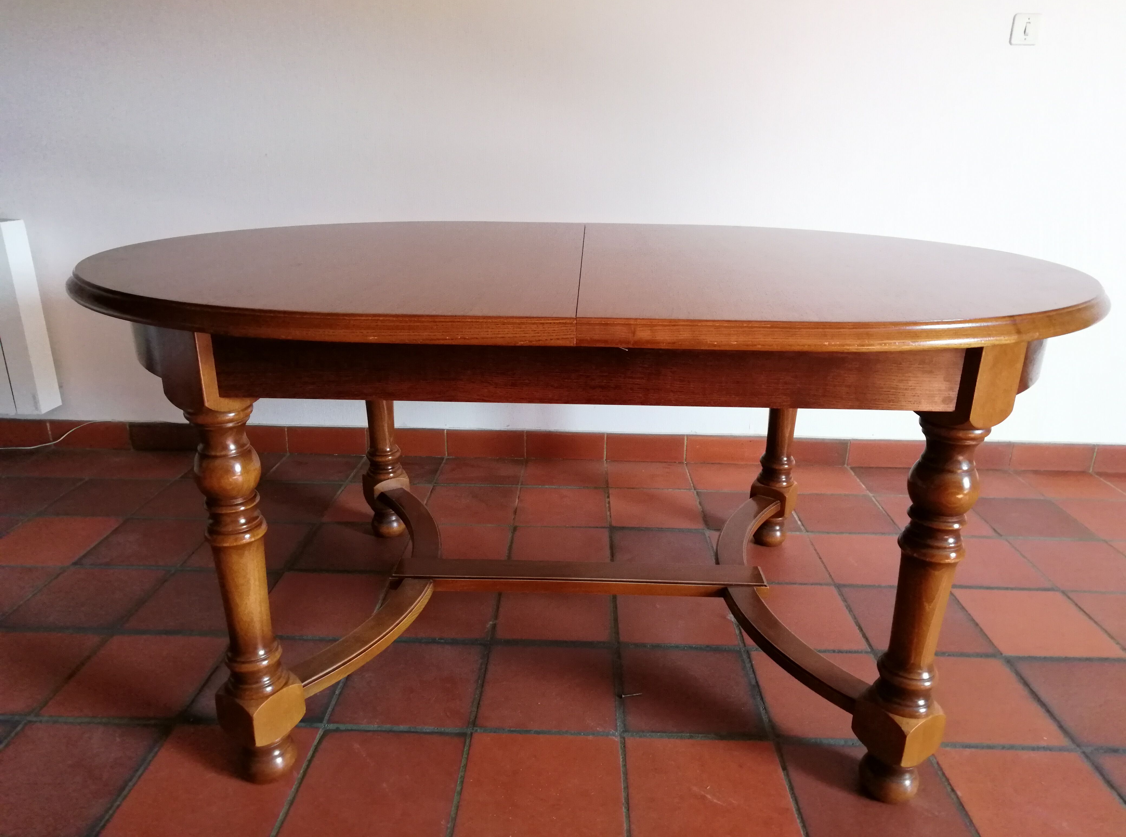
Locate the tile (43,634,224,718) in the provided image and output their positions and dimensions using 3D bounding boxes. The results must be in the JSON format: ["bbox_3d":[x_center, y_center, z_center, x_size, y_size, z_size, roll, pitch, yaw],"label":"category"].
[{"bbox_3d":[-0.798,0.492,1.490,0.245,0.015,0.240,1,19,1],"label":"tile"}]

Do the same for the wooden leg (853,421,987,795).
[{"bbox_3d":[0.505,0.282,1.107,0.103,0.622,0.103,-10,21,-28],"label":"wooden leg"}]

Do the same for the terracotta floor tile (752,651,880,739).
[{"bbox_3d":[0.485,0.508,1.429,0.240,0.014,0.240,1,19,1],"label":"terracotta floor tile"}]

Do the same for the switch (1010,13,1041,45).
[{"bbox_3d":[1.217,-1.026,2.059,0.073,0.074,0.011,1,19,1],"label":"switch"}]

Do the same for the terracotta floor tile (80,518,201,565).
[{"bbox_3d":[-1.028,0.314,1.949,0.242,0.015,0.240,1,19,1],"label":"terracotta floor tile"}]

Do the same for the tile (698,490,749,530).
[{"bbox_3d":[0.504,0.260,2.141,0.241,0.015,0.241,1,19,1],"label":"tile"}]

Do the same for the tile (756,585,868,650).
[{"bbox_3d":[0.503,0.435,1.703,0.245,0.015,0.240,1,19,1],"label":"tile"}]

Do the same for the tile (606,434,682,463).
[{"bbox_3d":[0.266,0.096,2.502,0.247,0.089,0.013,1,19,1],"label":"tile"}]

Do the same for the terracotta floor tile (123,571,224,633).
[{"bbox_3d":[-0.777,0.400,1.697,0.240,0.014,0.240,1,19,1],"label":"terracotta floor tile"}]

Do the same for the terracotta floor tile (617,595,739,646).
[{"bbox_3d":[0.240,0.423,1.683,0.242,0.015,0.240,1,19,1],"label":"terracotta floor tile"}]

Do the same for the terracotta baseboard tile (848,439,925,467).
[{"bbox_3d":[1.020,0.106,2.441,0.247,0.095,0.012,1,19,1],"label":"terracotta baseboard tile"}]

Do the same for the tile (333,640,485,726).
[{"bbox_3d":[-0.277,0.490,1.441,0.241,0.015,0.241,1,19,1],"label":"tile"}]

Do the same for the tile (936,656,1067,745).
[{"bbox_3d":[0.735,0.511,1.417,0.241,0.015,0.241,1,19,1],"label":"tile"}]

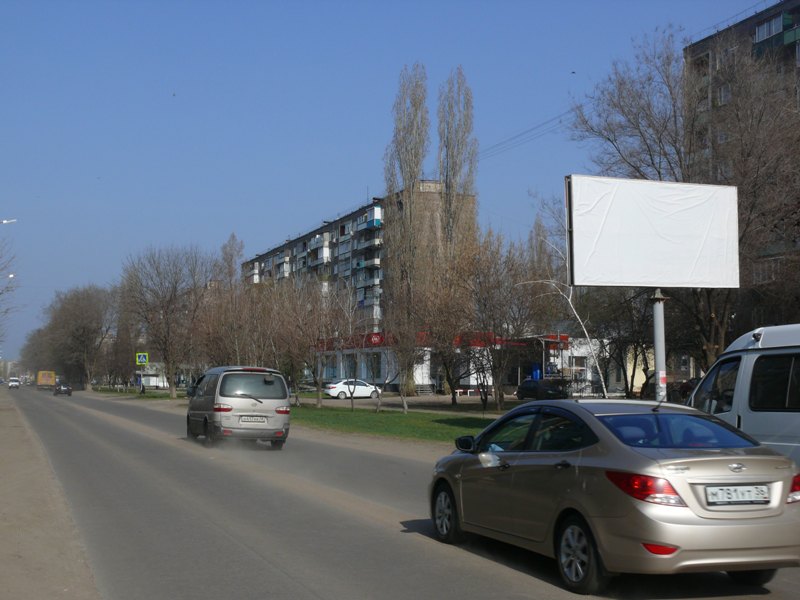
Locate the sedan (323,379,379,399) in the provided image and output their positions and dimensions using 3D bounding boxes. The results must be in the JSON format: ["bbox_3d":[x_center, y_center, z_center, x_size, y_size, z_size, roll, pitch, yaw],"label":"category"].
[{"bbox_3d":[-3.528,6.688,79.800,4.370,1.470,1.700,1,-4,-19],"label":"sedan"}]

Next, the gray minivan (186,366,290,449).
[{"bbox_3d":[-4.070,2.624,25.903,1.820,1.930,4.850,1,-5,-20],"label":"gray minivan"}]

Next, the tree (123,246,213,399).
[{"bbox_3d":[-18.074,1.757,83.000,6.800,12.000,6.800,1,-5,-20],"label":"tree"}]

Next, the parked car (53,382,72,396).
[{"bbox_3d":[-35.630,9.418,112.000,1.680,1.430,4.200,1,-5,-20],"label":"parked car"}]

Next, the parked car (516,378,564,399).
[{"bbox_3d":[10.044,6.398,76.000,1.750,1.520,4.200,2,-5,-25],"label":"parked car"}]

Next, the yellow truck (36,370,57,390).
[{"bbox_3d":[-53.837,12.252,162.000,2.350,2.950,6.000,1,-5,-20],"label":"yellow truck"}]

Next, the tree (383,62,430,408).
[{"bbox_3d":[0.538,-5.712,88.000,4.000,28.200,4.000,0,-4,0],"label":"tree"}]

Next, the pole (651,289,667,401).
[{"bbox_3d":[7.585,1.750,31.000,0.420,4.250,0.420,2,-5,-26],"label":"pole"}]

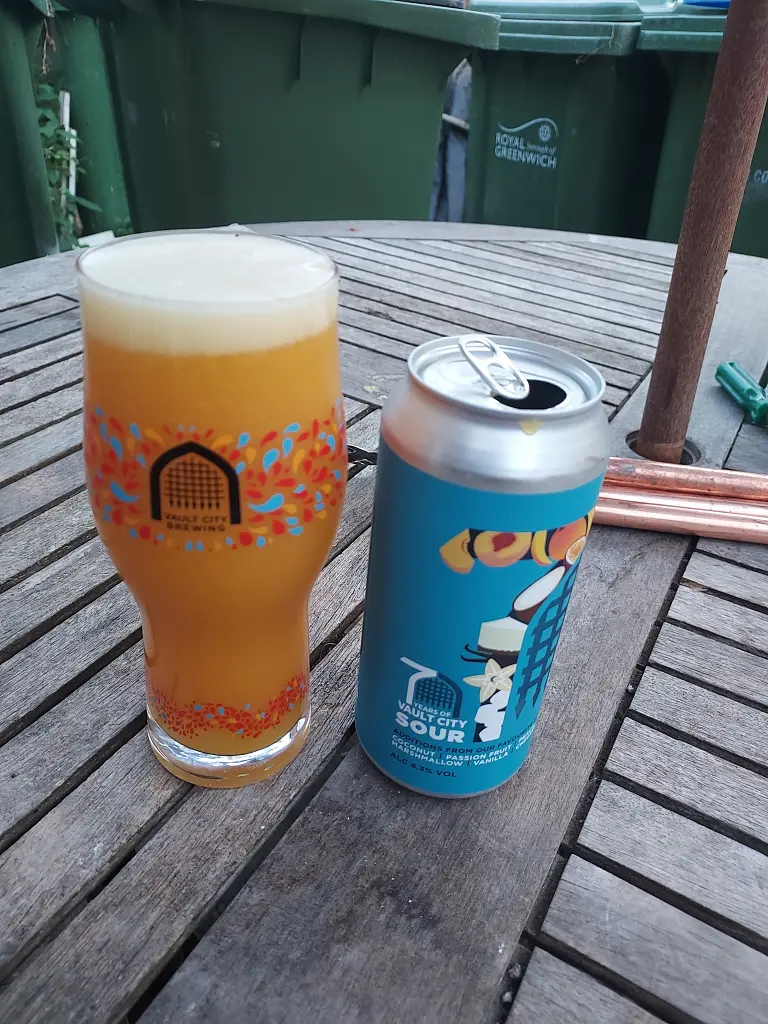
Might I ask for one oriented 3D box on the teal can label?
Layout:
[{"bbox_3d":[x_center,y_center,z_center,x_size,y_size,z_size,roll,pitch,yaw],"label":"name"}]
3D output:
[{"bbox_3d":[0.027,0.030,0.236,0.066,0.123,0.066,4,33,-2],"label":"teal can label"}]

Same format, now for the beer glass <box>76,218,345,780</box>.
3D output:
[{"bbox_3d":[-0.050,0.010,0.223,0.074,0.172,0.074,-3,34,-13],"label":"beer glass"}]

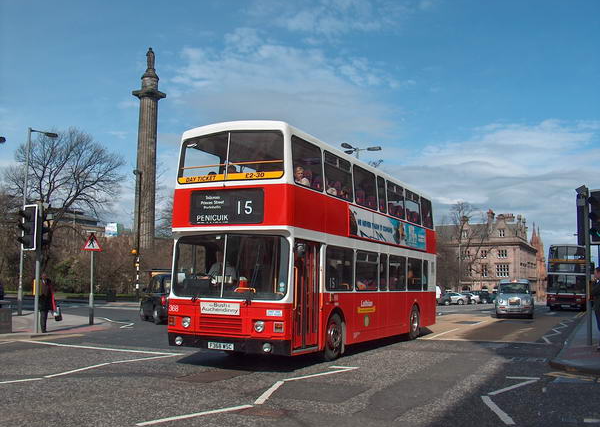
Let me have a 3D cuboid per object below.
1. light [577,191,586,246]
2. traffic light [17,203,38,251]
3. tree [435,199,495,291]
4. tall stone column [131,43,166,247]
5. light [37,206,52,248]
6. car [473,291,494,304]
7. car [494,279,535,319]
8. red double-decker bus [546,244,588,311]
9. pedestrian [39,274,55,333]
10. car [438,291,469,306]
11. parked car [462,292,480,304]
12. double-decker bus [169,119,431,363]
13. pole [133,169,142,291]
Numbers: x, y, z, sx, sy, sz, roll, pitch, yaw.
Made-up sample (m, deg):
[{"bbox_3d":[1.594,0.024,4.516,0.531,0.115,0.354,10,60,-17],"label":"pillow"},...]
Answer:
[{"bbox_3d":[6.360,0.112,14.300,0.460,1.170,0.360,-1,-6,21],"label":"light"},{"bbox_3d":[-7.004,0.360,16.500,0.500,1.170,0.380,-3,-6,30],"label":"traffic light"},{"bbox_3d":[22.605,5.159,87.000,8.000,13.300,8.000,1,-6,0],"label":"tree"},{"bbox_3d":[-27.832,-8.426,116.190,5.500,44.700,5.500,-2,-7,23],"label":"tall stone column"},{"bbox_3d":[-7.163,0.365,18.000,0.420,1.150,0.400,4,-7,-25],"label":"light"},{"bbox_3d":[21.329,10.118,77.000,4.200,1.480,1.750,0,-6,9],"label":"car"},{"bbox_3d":[10.380,4.100,30.950,1.800,1.830,4.550,-1,-6,19],"label":"car"},{"bbox_3d":[19.226,4.688,46.319,2.500,4.350,9.800,-2,-7,23],"label":"red double-decker bus"},{"bbox_3d":[-7.168,2.535,18.191,0.500,1.690,0.380,-1,-7,20],"label":"pedestrian"},{"bbox_3d":[15.945,8.940,67.000,4.200,1.450,1.750,-2,-7,22],"label":"car"},{"bbox_3d":[19.196,9.683,73.000,4.200,1.450,1.750,-2,-7,22],"label":"parked car"},{"bbox_3d":[0.882,1.002,15.740,2.500,4.320,10.250,-2,-7,25],"label":"double-decker bus"},{"bbox_3d":[-10.813,1.463,42.064,0.400,8.700,1.200,-2,-7,25],"label":"pole"}]

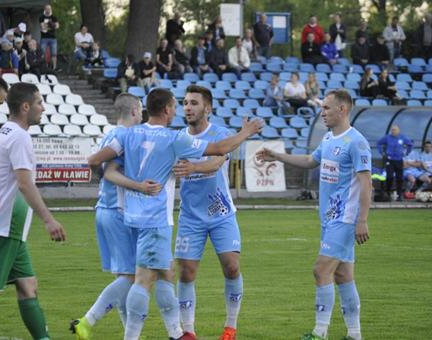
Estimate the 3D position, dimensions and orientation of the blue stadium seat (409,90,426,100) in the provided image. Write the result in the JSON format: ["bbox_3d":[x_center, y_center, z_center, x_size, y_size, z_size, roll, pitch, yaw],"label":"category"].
[{"bbox_3d":[5.227,-1.901,68.900,0.430,0.310,0.400,0,1,-15],"label":"blue stadium seat"}]

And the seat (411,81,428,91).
[{"bbox_3d":[5.352,-2.125,69.520,0.420,0.330,0.410,0,1,-13],"label":"seat"}]

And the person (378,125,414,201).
[{"bbox_3d":[4.166,-0.168,62.000,0.790,1.770,0.380,0,1,-2],"label":"person"}]

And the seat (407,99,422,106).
[{"bbox_3d":[5.184,-1.691,69.270,0.430,0.270,0.400,0,1,-20],"label":"seat"}]

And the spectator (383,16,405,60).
[{"bbox_3d":[4.879,-3.321,72.600,0.600,1.750,0.400,0,1,-8],"label":"spectator"}]

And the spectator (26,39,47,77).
[{"bbox_3d":[-4.608,-2.721,67.808,0.520,1.220,0.700,0,1,-10],"label":"spectator"}]

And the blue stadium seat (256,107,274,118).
[{"bbox_3d":[1.239,-1.432,66.500,0.430,0.310,0.400,0,1,-15],"label":"blue stadium seat"}]

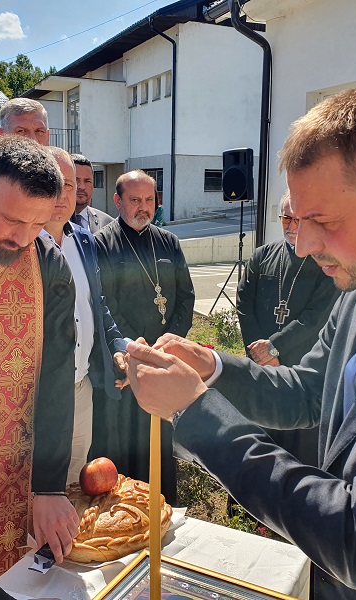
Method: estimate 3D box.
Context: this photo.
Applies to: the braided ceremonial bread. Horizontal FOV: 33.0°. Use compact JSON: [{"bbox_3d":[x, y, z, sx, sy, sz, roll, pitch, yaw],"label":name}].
[{"bbox_3d":[-0.160,0.519,1.511,0.270,0.115,0.270,-2,10,-17],"label":"braided ceremonial bread"}]

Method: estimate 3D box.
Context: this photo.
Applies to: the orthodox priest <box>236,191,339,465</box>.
[{"bbox_3d":[0.495,0.326,2.724,0.540,1.650,0.380,6,11,24],"label":"orthodox priest"}]

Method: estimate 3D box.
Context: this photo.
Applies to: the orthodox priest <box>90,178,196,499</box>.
[{"bbox_3d":[-0.180,0.258,2.826,0.540,1.720,0.370,-3,11,-24],"label":"orthodox priest"}]

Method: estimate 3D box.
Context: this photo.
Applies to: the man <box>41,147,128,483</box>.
[{"bbox_3d":[-0.409,0.338,2.222,0.540,1.760,0.380,-4,11,-30],"label":"man"}]

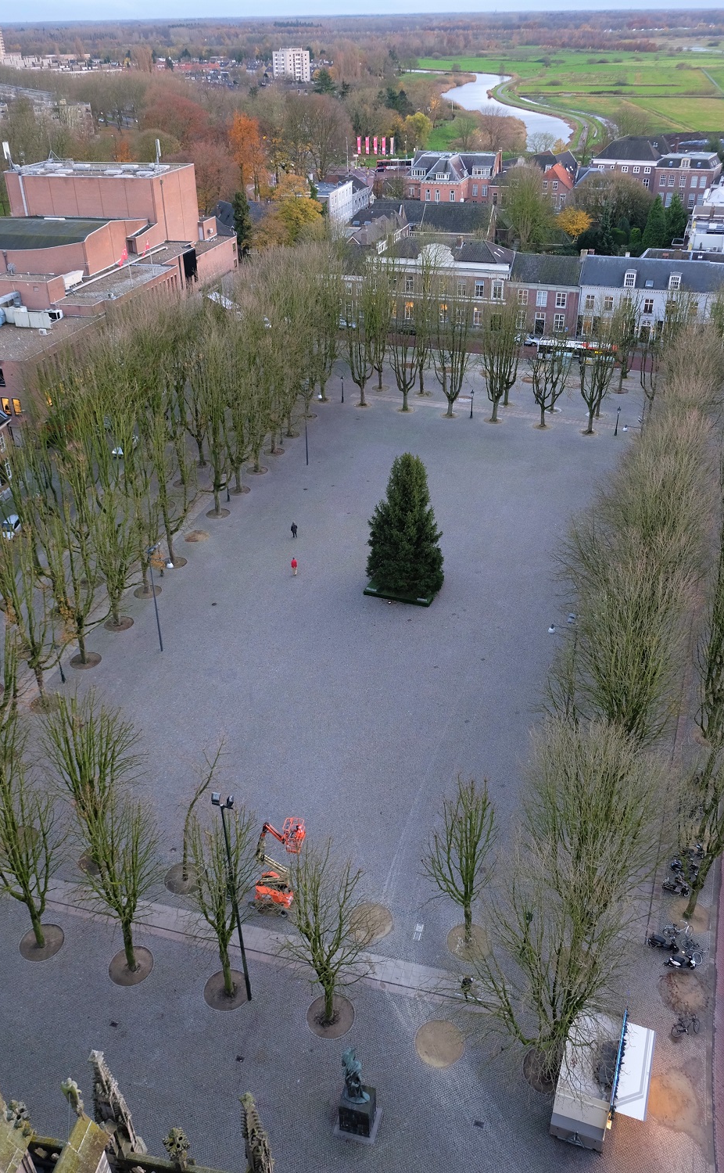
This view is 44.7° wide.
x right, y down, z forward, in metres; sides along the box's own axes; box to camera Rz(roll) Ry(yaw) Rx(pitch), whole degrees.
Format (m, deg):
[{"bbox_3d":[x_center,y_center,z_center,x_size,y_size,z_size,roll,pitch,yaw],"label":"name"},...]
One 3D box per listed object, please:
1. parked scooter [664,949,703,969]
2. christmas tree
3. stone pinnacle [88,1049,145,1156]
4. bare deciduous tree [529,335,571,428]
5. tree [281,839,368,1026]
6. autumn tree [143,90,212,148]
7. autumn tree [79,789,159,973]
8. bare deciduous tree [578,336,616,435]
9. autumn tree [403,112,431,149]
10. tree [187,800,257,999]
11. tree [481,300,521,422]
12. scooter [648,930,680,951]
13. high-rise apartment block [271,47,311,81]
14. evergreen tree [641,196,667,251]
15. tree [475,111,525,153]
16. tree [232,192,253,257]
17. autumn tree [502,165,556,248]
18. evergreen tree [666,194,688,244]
[{"bbox_3d":[17.117,20.197,47.193,1.700,1.120,0.700,5,34,9],"label":"parked scooter"},{"bbox_3d":[3.833,-5.728,78.299,6.700,12.800,6.700,-1,33,0],"label":"christmas tree"},{"bbox_3d":[-7.625,15.954,27.039,1.200,6.070,1.200,8,34,13],"label":"stone pinnacle"},{"bbox_3d":[23.506,-25.253,109.915,5.000,11.000,5.000,8,34,13],"label":"bare deciduous tree"},{"bbox_3d":[-1.744,17.157,41.848,4.200,12.600,4.200,-1,33,0],"label":"tree"},{"bbox_3d":[-71.267,-176.895,336.367,25.000,23.000,24.000,-1,33,1],"label":"autumn tree"},{"bbox_3d":[-11.976,15.517,44.370,3.900,12.900,3.900,-1,33,0],"label":"autumn tree"},{"bbox_3d":[27.808,-23.939,104.323,4.500,12.300,4.500,-1,33,0],"label":"bare deciduous tree"},{"bbox_3d":[21.529,-173.839,336.547,10.600,13.500,10.200,-1,33,0],"label":"autumn tree"},{"bbox_3d":[-6.842,16.645,44.559,4.200,13.500,4.200,8,34,13],"label":"tree"},{"bbox_3d":[17.321,-27.787,110.661,4.900,14.600,4.900,8,34,13],"label":"tree"},{"bbox_3d":[16.558,19.540,48.216,1.700,1.120,0.700,14,36,21],"label":"scooter"},{"bbox_3d":[-54.603,-403.436,682.104,21.500,23.300,18.500,-26,41,-33],"label":"high-rise apartment block"},{"bbox_3d":[62.492,-76.823,187.081,5.400,12.000,5.400,-1,33,1],"label":"evergreen tree"},{"bbox_3d":[52.003,-170.248,330.109,18.000,14.000,16.000,-1,33,0],"label":"tree"},{"bbox_3d":[-25.398,-75.661,183.716,4.500,15.800,4.500,8,34,13],"label":"tree"},{"bbox_3d":[35.580,-79.510,185.751,11.000,16.800,10.600,-1,33,0],"label":"autumn tree"},{"bbox_3d":[68.428,-79.029,190.840,5.000,11.400,5.000,-1,33,1],"label":"evergreen tree"}]

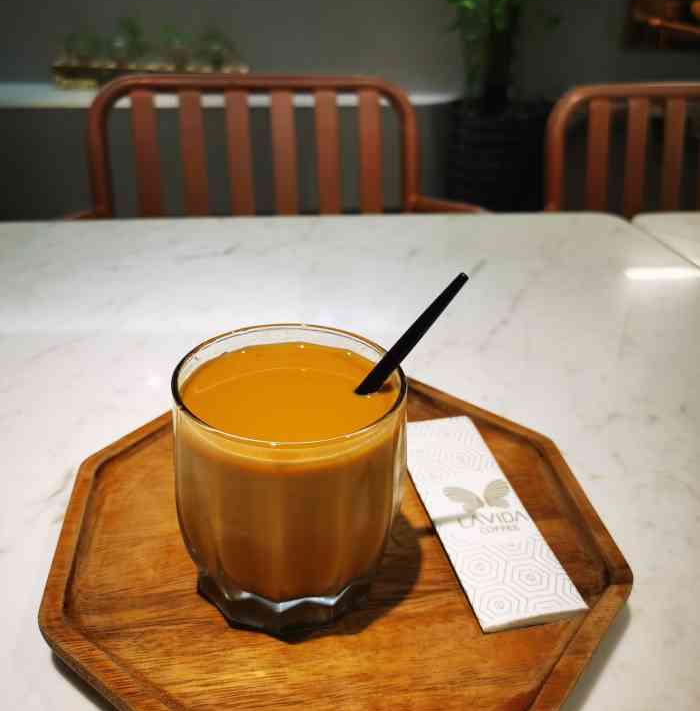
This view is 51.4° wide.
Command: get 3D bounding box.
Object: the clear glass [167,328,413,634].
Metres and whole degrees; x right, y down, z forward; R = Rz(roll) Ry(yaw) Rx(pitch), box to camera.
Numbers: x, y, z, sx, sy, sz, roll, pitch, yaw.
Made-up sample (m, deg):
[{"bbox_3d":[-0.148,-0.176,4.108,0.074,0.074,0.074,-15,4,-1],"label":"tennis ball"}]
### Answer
[{"bbox_3d":[-0.022,0.046,0.274,0.081,0.089,0.081,2,29,0],"label":"clear glass"}]

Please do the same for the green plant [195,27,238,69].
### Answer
[{"bbox_3d":[-0.306,-0.711,1.680,0.100,0.100,0.100,2,29,0],"label":"green plant"}]

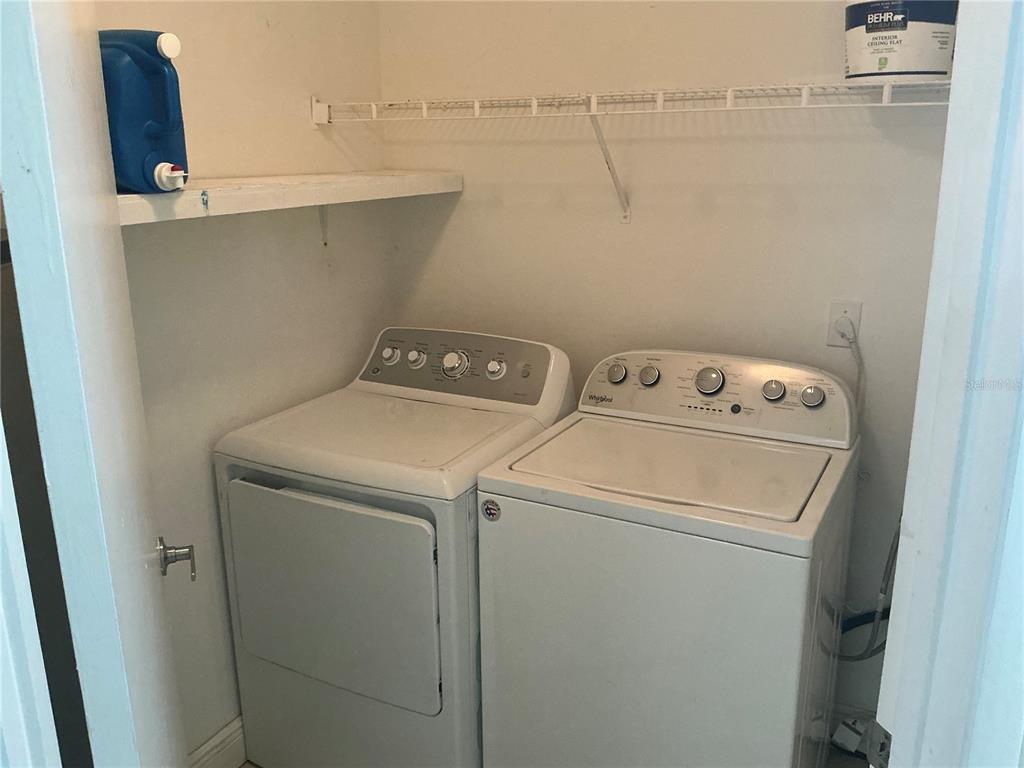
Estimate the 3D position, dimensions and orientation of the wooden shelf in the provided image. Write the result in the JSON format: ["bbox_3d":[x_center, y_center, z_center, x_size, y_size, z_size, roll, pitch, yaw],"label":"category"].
[{"bbox_3d":[-0.587,-0.439,1.903,0.273,0.050,1.400,8,18,26],"label":"wooden shelf"}]

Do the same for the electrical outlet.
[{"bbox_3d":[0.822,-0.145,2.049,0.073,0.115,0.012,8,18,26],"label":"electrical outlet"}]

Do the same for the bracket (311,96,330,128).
[{"bbox_3d":[-0.511,-0.734,2.233,0.050,0.078,0.030,8,18,26],"label":"bracket"}]

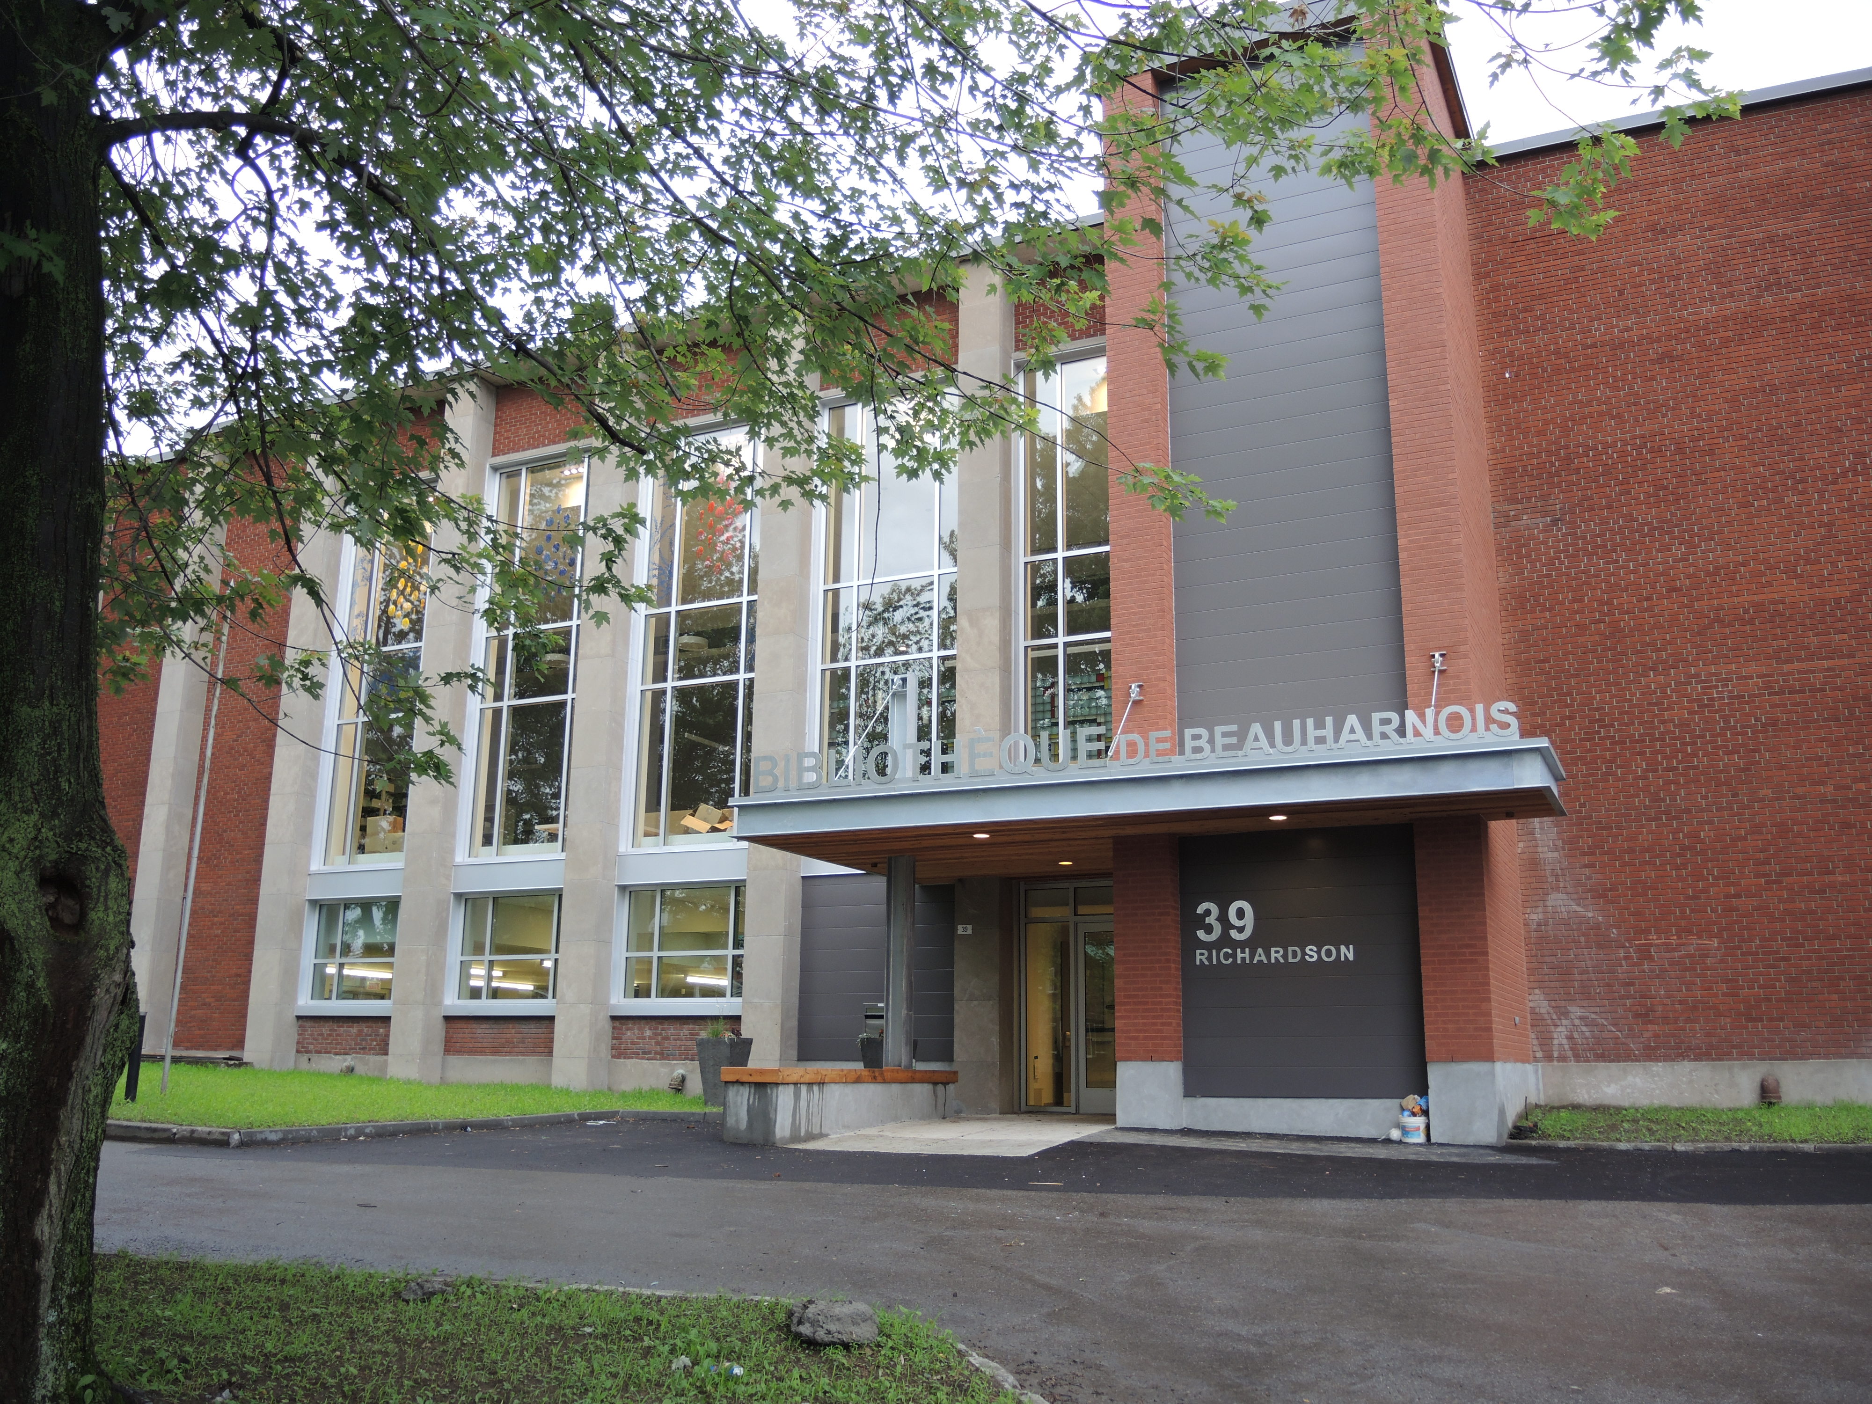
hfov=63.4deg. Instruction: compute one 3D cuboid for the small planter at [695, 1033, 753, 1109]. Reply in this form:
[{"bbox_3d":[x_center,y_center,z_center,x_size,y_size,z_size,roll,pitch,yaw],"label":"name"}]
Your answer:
[{"bbox_3d":[-2.820,4.906,20.066,0.530,0.879,0.515,-6,-15,25],"label":"small planter"}]

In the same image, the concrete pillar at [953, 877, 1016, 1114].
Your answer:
[{"bbox_3d":[0.639,3.829,19.760,0.626,2.999,0.492,-6,-14,25],"label":"concrete pillar"}]

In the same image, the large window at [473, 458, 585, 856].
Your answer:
[{"bbox_3d":[-6.592,-0.839,25.284,2.652,6.926,0.250,-6,-15,25],"label":"large window"}]

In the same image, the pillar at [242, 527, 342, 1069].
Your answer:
[{"bbox_3d":[-11.136,0.445,26.821,0.687,11.786,0.499,-6,-15,25],"label":"pillar"}]

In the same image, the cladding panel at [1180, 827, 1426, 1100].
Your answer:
[{"bbox_3d":[3.595,2.568,14.948,2.399,2.628,0.119,-6,-14,25],"label":"cladding panel"}]

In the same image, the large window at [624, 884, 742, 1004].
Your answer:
[{"bbox_3d":[-3.618,3.554,22.434,2.533,1.782,0.179,-6,-14,25],"label":"large window"}]

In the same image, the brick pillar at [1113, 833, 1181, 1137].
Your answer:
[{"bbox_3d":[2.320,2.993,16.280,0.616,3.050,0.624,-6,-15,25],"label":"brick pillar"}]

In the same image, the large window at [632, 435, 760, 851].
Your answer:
[{"bbox_3d":[-3.535,-1.102,23.493,2.608,6.727,0.179,-6,-14,25],"label":"large window"}]

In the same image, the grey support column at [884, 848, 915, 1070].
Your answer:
[{"bbox_3d":[-0.405,3.012,17.548,0.222,2.401,0.270,-6,-14,26],"label":"grey support column"}]

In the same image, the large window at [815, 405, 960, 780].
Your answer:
[{"bbox_3d":[-0.618,-1.429,22.487,2.621,6.926,0.250,-6,-15,25],"label":"large window"}]

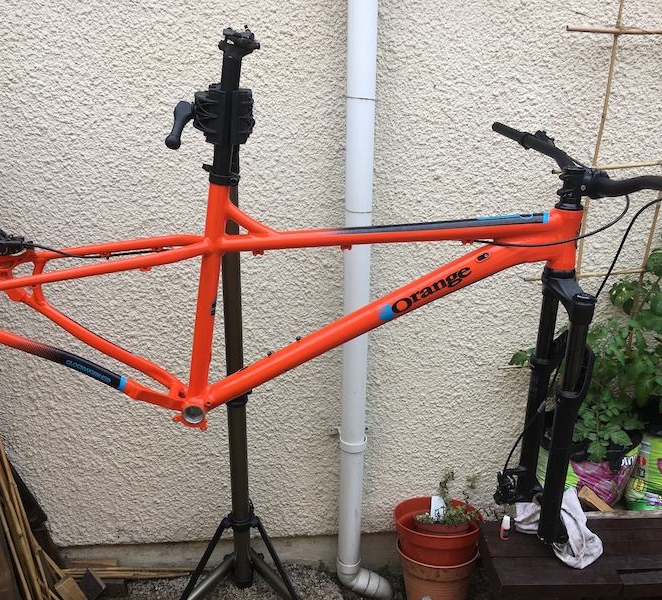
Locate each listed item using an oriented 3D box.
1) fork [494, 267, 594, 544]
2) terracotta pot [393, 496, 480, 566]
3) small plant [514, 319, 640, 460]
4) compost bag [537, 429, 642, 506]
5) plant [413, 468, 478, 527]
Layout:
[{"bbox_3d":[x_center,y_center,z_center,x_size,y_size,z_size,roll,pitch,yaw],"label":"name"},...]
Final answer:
[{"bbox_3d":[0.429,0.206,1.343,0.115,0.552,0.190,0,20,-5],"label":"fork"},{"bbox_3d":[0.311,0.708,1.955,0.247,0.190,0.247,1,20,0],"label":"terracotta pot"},{"bbox_3d":[0.677,0.248,1.840,0.360,0.360,0.290,-1,20,-5],"label":"small plant"},{"bbox_3d":[0.736,0.445,1.946,0.250,0.210,0.240,-5,21,-16],"label":"compost bag"},{"bbox_3d":[0.326,0.547,1.893,0.180,0.180,0.160,-1,20,-5],"label":"plant"}]

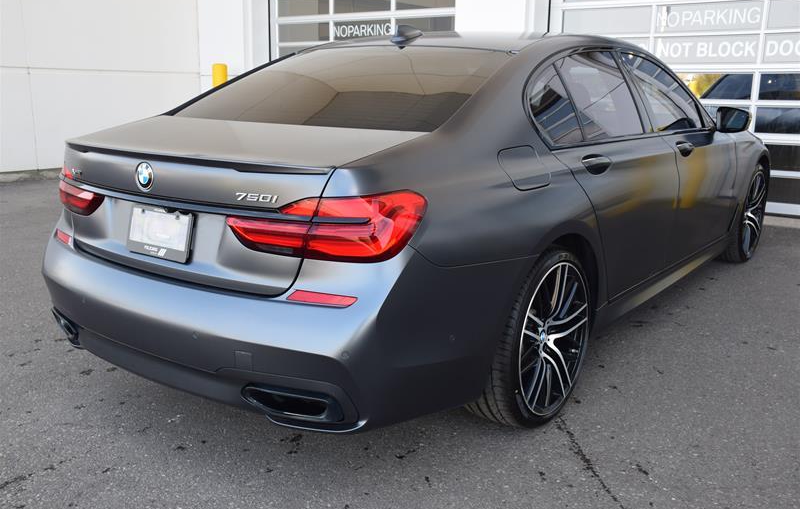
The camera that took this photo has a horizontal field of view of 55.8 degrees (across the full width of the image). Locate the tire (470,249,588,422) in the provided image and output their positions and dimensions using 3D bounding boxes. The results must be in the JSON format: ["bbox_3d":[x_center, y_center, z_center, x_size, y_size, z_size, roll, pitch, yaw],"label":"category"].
[{"bbox_3d":[0.486,0.300,2.943,0.280,0.710,0.710,10,17,36],"label":"tire"}]

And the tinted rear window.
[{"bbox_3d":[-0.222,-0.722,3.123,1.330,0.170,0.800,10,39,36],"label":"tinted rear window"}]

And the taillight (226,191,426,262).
[{"bbox_3d":[-0.211,-0.094,2.226,0.600,0.215,0.260,10,17,36],"label":"taillight"}]

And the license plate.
[{"bbox_3d":[-0.794,-0.061,2.500,0.320,0.170,0.030,10,5,36],"label":"license plate"}]

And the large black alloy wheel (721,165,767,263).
[{"bbox_3d":[2.369,-0.295,5.372,0.250,0.700,0.700,10,17,36],"label":"large black alloy wheel"}]

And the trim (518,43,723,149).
[{"bbox_3d":[1.119,-0.774,3.659,0.250,0.440,2.300,10,17,36],"label":"trim"}]

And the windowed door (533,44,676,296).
[{"bbox_3d":[0.918,-0.361,3.426,0.300,1.140,1.450,10,17,36],"label":"windowed door"}]

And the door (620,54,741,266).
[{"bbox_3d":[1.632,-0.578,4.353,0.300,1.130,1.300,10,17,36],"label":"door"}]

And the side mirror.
[{"bbox_3d":[1.904,-0.772,4.327,0.200,0.145,0.150,10,17,36],"label":"side mirror"}]

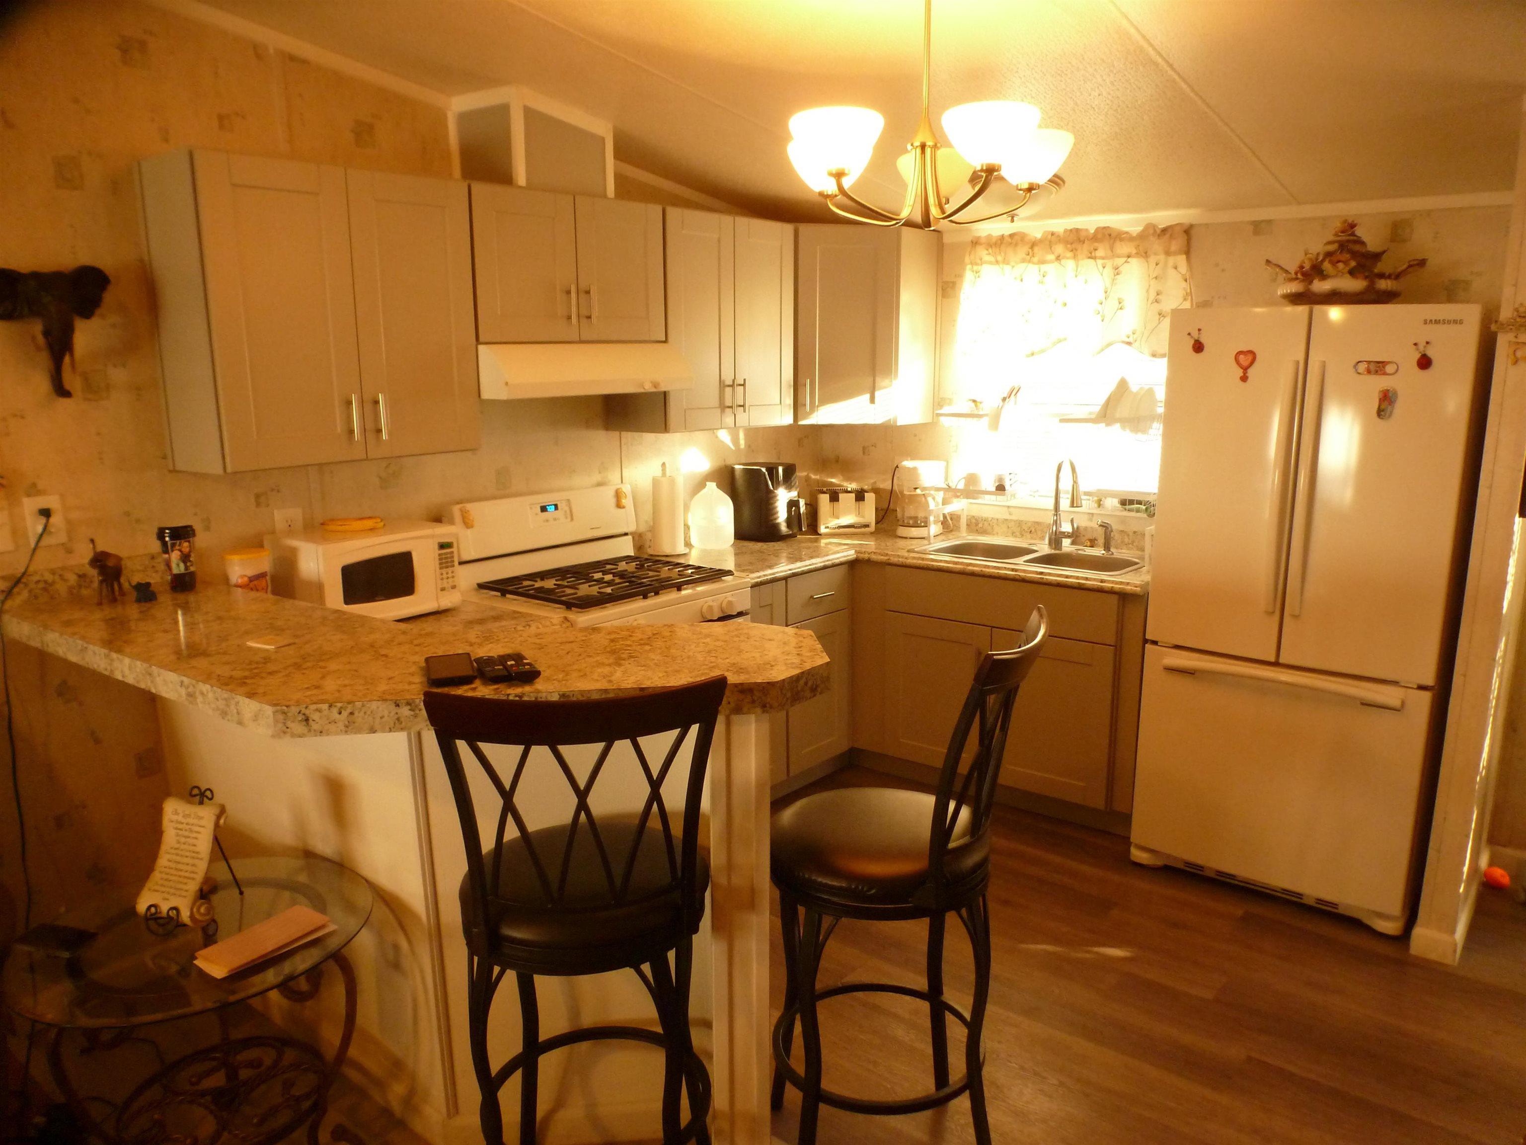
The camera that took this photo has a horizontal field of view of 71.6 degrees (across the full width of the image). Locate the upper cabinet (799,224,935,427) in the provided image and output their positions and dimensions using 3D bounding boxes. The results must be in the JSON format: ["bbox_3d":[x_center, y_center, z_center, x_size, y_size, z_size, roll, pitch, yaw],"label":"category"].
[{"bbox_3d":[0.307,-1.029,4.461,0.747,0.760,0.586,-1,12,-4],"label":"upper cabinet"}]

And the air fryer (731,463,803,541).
[{"bbox_3d":[0.031,-0.300,4.349,0.333,0.323,0.263,6,13,27],"label":"air fryer"}]

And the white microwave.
[{"bbox_3d":[-1.127,0.001,3.019,0.300,0.243,0.430,11,16,43],"label":"white microwave"}]

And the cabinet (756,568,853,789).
[{"bbox_3d":[-0.085,0.347,4.193,0.636,0.798,0.626,10,16,40],"label":"cabinet"}]

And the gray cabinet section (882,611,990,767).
[{"bbox_3d":[0.807,0.405,4.122,0.441,0.569,0.577,8,14,38],"label":"gray cabinet section"}]

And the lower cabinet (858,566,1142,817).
[{"bbox_3d":[1.012,0.361,4.102,1.136,0.798,0.626,9,15,38],"label":"lower cabinet"}]

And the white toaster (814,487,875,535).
[{"bbox_3d":[0.341,-0.265,4.450,0.240,0.178,0.200,-1,12,-2],"label":"white toaster"}]

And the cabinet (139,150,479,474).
[{"bbox_3d":[-1.200,-0.695,2.906,0.335,0.760,0.749,10,16,40],"label":"cabinet"}]

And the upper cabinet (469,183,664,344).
[{"bbox_3d":[-0.705,-0.971,3.432,0.335,0.442,0.765,10,16,40],"label":"upper cabinet"}]

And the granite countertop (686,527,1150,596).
[{"bbox_3d":[0.535,-0.038,3.904,1.767,0.045,1.280,9,15,39],"label":"granite countertop"}]

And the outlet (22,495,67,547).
[{"bbox_3d":[-1.700,-0.122,2.507,0.012,0.117,0.073,9,15,39],"label":"outlet"}]

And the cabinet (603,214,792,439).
[{"bbox_3d":[-0.226,-0.921,3.951,0.319,0.743,0.692,9,15,39],"label":"cabinet"}]

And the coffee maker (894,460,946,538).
[{"bbox_3d":[0.654,-0.303,4.325,0.150,0.300,0.200,7,14,31],"label":"coffee maker"}]

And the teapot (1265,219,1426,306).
[{"bbox_3d":[1.725,-0.910,3.136,0.434,0.268,0.253,9,15,37],"label":"teapot"}]

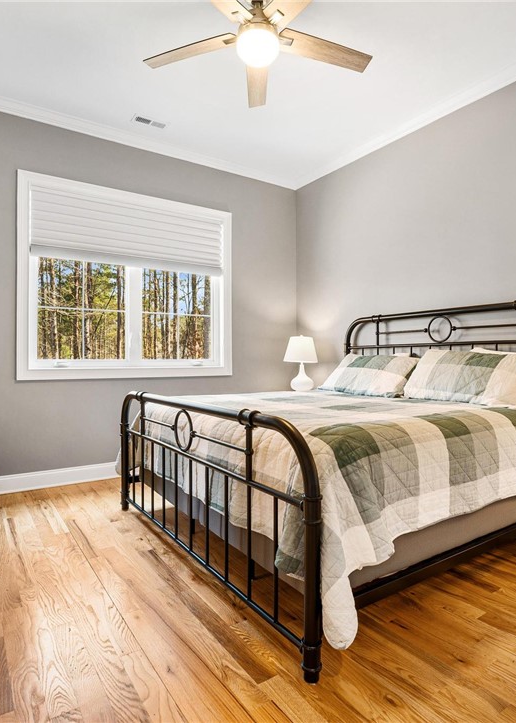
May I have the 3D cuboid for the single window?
[{"bbox_3d":[-1.096,-0.682,3.860,1.917,1.668,0.100,0,0,-32],"label":"single window"}]

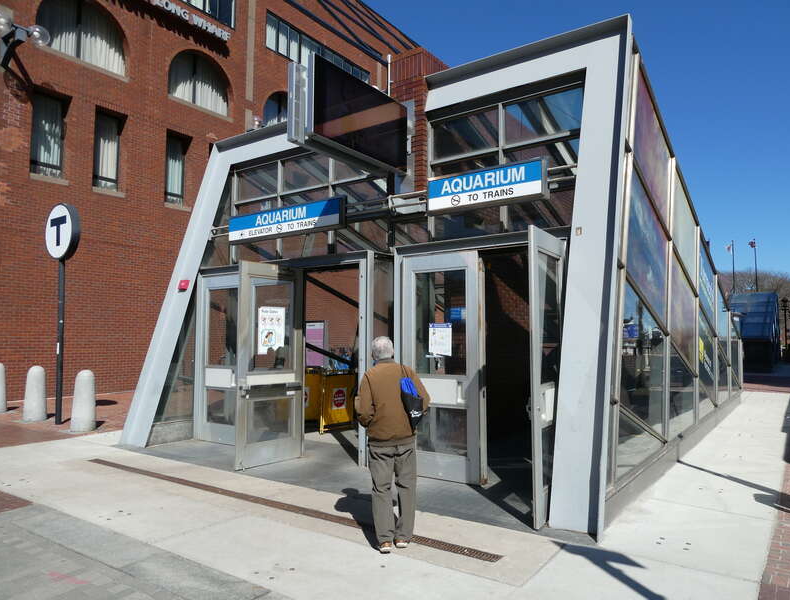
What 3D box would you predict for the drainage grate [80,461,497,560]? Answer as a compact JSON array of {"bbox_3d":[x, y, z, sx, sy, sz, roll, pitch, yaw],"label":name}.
[{"bbox_3d":[-1.657,2.049,5.775,5.998,0.047,0.132,-3,-6,36],"label":"drainage grate"}]

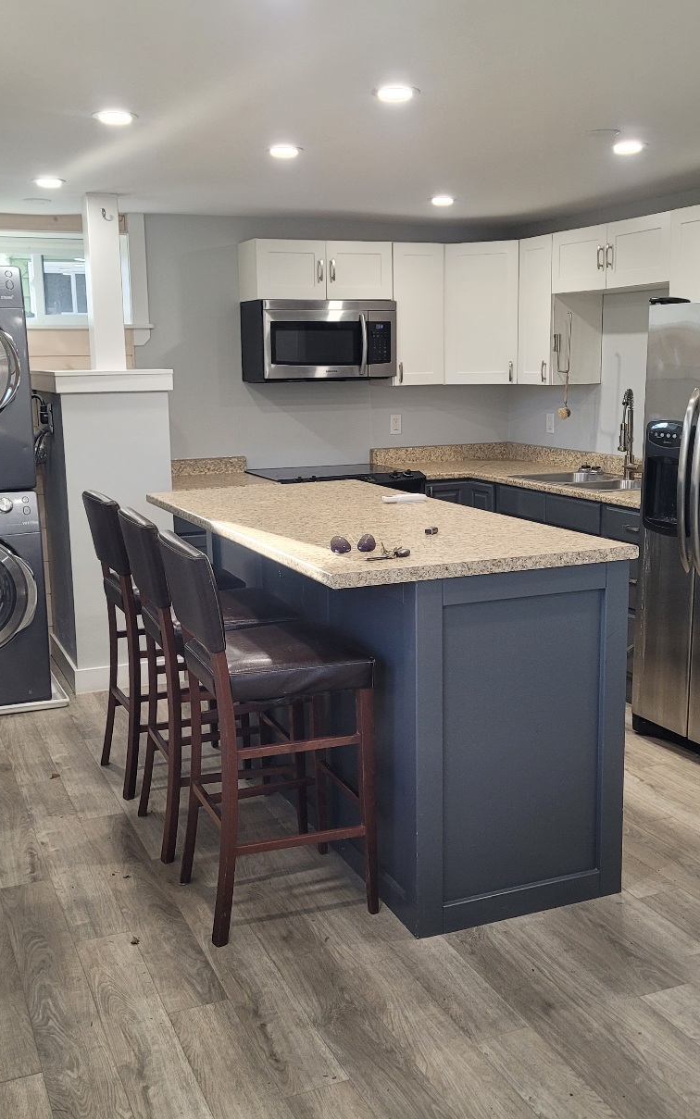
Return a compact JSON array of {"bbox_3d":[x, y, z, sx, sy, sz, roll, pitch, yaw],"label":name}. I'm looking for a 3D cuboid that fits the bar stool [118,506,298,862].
[{"bbox_3d":[-0.441,0.368,3.609,0.480,1.043,0.437,-5,11,-24],"label":"bar stool"}]

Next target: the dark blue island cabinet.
[{"bbox_3d":[0.003,0.341,3.872,0.911,0.979,1.990,-5,11,-23],"label":"dark blue island cabinet"}]

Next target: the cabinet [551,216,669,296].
[{"bbox_3d":[1.366,-1.457,5.398,0.326,0.301,0.934,-5,11,-22],"label":"cabinet"}]

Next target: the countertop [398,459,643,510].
[{"bbox_3d":[0.999,-0.384,5.717,0.925,0.040,2.310,-5,11,-22],"label":"countertop"}]

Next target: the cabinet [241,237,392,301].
[{"bbox_3d":[-0.185,-1.562,6.106,0.769,0.302,0.325,-5,11,-22],"label":"cabinet"}]

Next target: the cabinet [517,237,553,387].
[{"bbox_3d":[1.127,-1.325,6.009,0.326,0.764,0.322,-5,11,-22],"label":"cabinet"}]

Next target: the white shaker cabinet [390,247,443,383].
[{"bbox_3d":[0.321,-1.368,6.304,0.318,0.760,0.315,-5,11,-23],"label":"white shaker cabinet"}]

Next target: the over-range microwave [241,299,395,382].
[{"bbox_3d":[-0.168,-1.186,6.083,0.755,0.412,0.385,-5,11,-23],"label":"over-range microwave"}]

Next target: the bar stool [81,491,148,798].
[{"bbox_3d":[-0.666,0.281,4.113,0.480,1.043,0.437,-6,11,-26],"label":"bar stool"}]

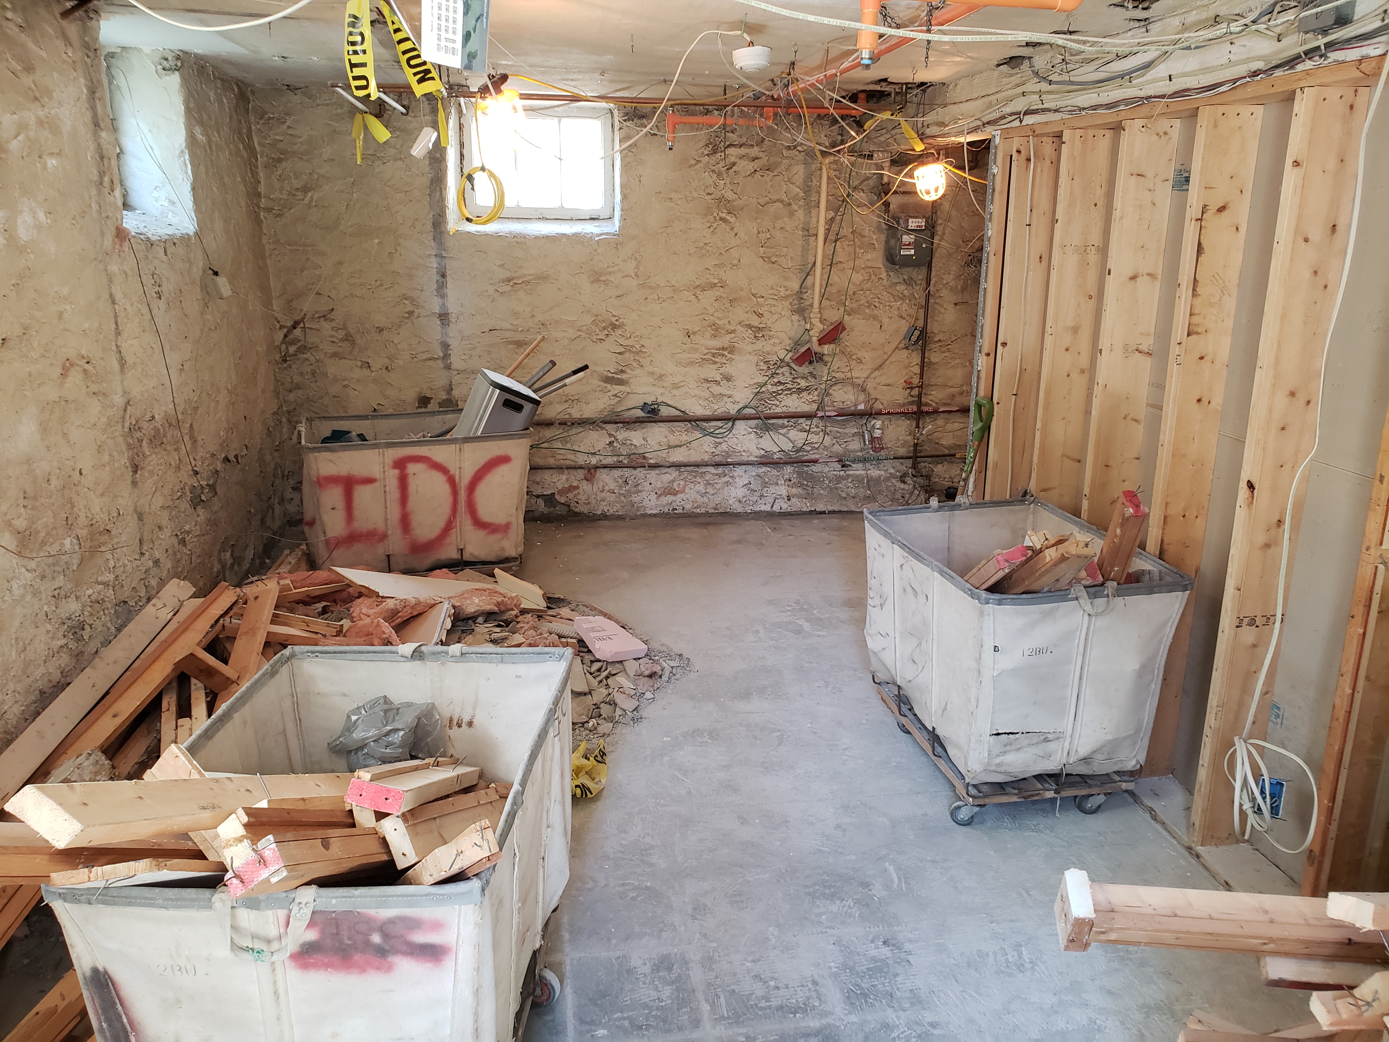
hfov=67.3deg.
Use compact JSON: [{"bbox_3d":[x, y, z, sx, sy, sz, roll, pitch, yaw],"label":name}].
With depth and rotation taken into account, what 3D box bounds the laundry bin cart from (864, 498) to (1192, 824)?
[{"bbox_3d":[0.980,0.458,3.359,0.637,0.831,0.924,-3,16,-9],"label":"laundry bin cart"}]

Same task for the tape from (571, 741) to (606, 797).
[{"bbox_3d":[-0.392,0.825,3.533,0.200,0.100,0.250,0,15,0],"label":"tape"}]

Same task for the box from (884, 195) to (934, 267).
[{"bbox_3d":[1.350,-1.812,6.537,0.270,0.440,0.140,-2,15,-7],"label":"box"}]

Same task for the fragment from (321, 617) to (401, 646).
[{"bbox_3d":[-1.237,0.436,3.873,0.290,0.140,0.220,-2,16,-8],"label":"fragment"}]

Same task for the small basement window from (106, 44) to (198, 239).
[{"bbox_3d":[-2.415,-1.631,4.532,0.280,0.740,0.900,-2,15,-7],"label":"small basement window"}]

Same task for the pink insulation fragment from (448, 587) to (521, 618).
[{"bbox_3d":[-0.962,0.373,4.780,0.340,0.100,0.190,0,15,0],"label":"pink insulation fragment"}]

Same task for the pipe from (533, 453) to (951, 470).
[{"bbox_3d":[0.358,-0.373,6.530,2.743,0.035,0.035,-2,16,-8],"label":"pipe"}]

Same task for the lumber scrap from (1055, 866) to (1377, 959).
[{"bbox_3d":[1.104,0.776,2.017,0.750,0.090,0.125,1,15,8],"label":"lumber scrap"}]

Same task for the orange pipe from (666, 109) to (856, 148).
[{"bbox_3d":[0.362,-2.142,5.698,1.053,0.210,0.080,-2,16,-8],"label":"orange pipe"}]

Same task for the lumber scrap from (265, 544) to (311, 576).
[{"bbox_3d":[-1.908,0.206,4.896,0.090,0.060,0.350,4,28,14],"label":"lumber scrap"}]

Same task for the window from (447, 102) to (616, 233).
[{"bbox_3d":[-0.930,-2.031,6.018,0.960,0.720,0.150,-2,16,-8],"label":"window"}]

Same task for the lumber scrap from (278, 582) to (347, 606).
[{"bbox_3d":[-1.731,0.329,4.720,0.420,0.045,0.075,-7,17,-24],"label":"lumber scrap"}]

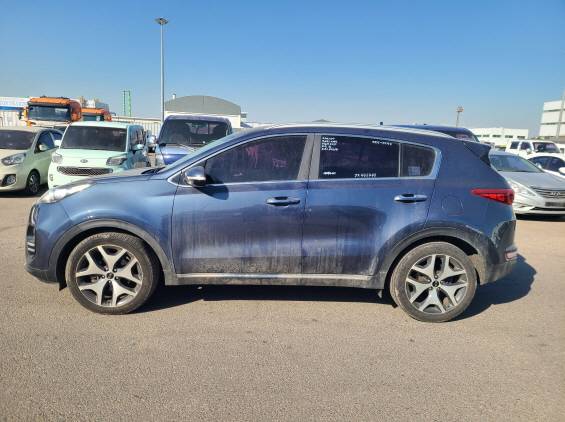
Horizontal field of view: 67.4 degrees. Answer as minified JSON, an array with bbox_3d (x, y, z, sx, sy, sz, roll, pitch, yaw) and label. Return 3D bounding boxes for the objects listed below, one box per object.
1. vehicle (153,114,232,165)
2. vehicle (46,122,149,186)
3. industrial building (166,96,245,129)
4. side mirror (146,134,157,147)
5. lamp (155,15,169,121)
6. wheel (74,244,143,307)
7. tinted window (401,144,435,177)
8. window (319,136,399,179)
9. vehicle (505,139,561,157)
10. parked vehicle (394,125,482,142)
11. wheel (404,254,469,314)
[{"bbox_3d":[-2.081,-1.524,11.513,1.750,1.950,5.060,2,9,-4],"label":"vehicle"},{"bbox_3d":[-4.299,-1.302,10.298,1.600,1.700,3.600,1,10,-10],"label":"vehicle"},{"bbox_3d":[-16.840,-18.523,90.491,14.300,9.400,17.000,1,9,-10],"label":"industrial building"},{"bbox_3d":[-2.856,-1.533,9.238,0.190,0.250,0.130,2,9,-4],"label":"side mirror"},{"bbox_3d":[-10.590,-10.987,37.270,1.200,11.300,1.200,3,9,0],"label":"lamp"},{"bbox_3d":[-1.385,0.513,3.467,0.515,0.515,0.190,2,9,-3],"label":"wheel"},{"bbox_3d":[1.140,-0.420,3.576,0.310,0.290,0.060,2,-5,-3],"label":"tinted window"},{"bbox_3d":[0.632,-0.426,3.468,0.665,0.368,0.070,2,-5,-4],"label":"window"},{"bbox_3d":[12.031,-2.341,20.498,1.780,1.920,4.800,2,9,-2],"label":"vehicle"},{"bbox_3d":[3.369,-1.222,11.453,1.820,1.950,5.000,1,9,-6],"label":"parked vehicle"},{"bbox_3d":[1.281,0.600,3.590,0.515,0.515,0.190,2,9,-3],"label":"wheel"}]

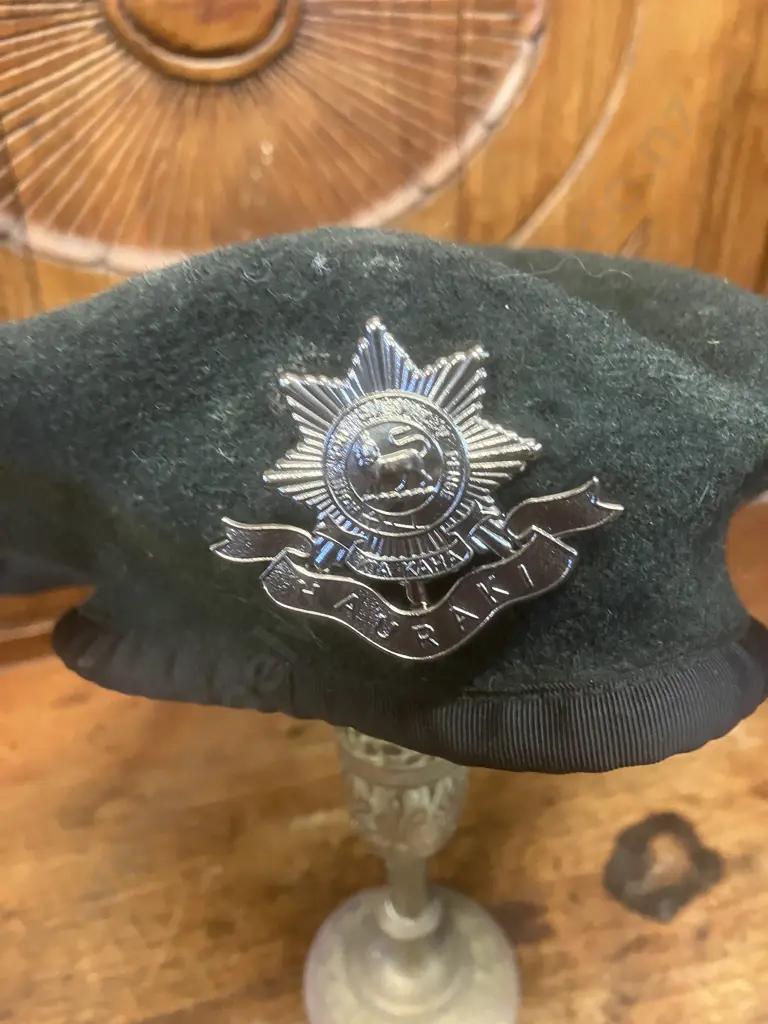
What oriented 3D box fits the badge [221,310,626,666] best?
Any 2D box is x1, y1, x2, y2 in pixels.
[{"bbox_3d":[0.002,-0.002,0.110,0.057,0.046,0.006,-6,14,12],"label":"badge"}]

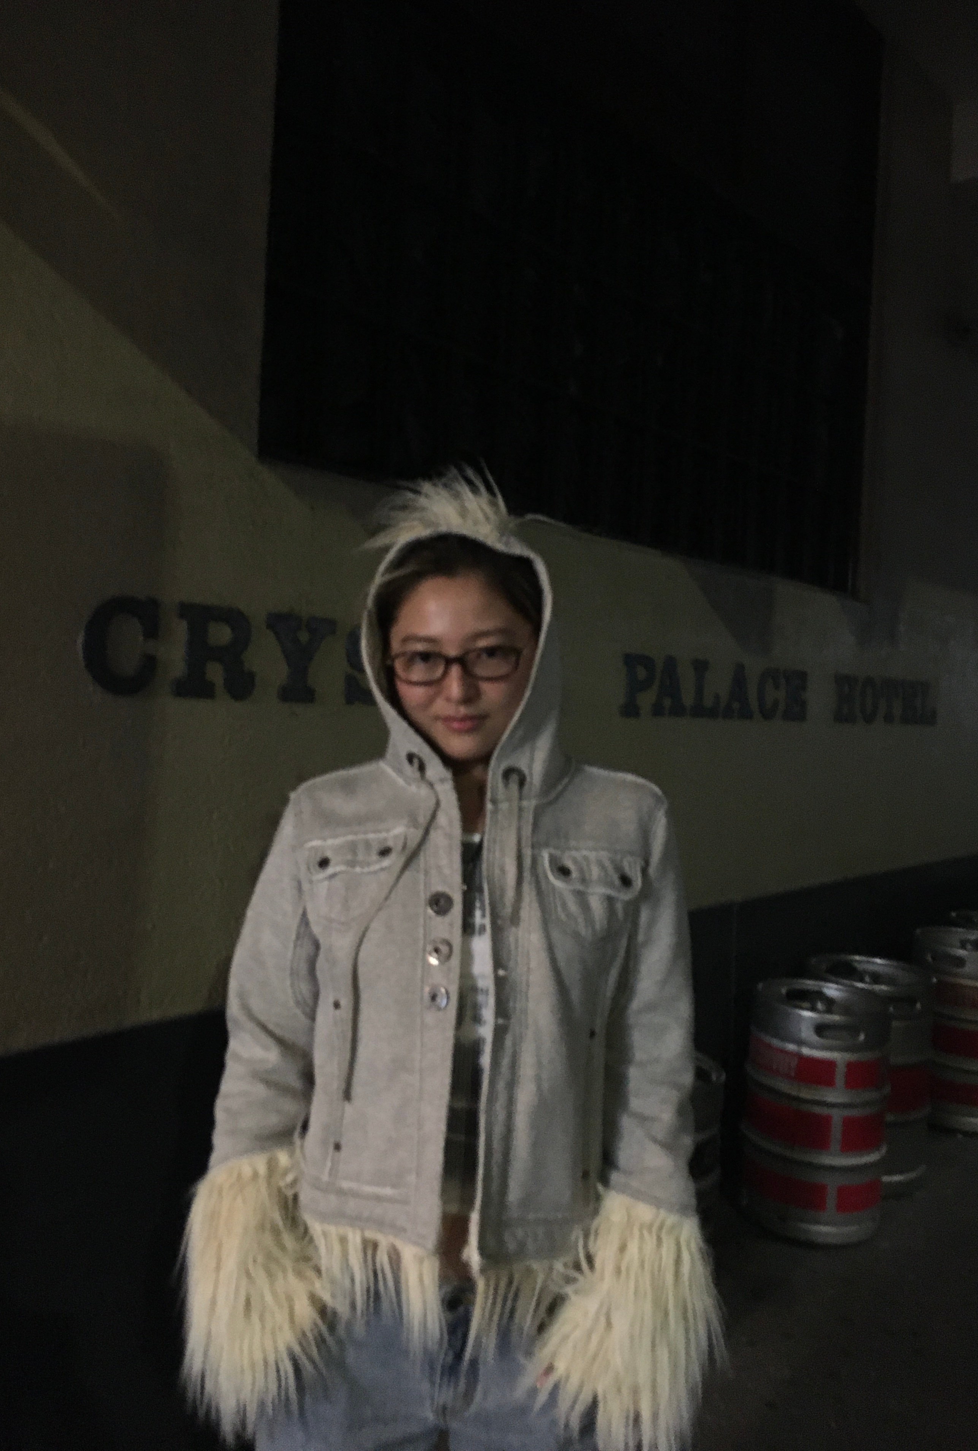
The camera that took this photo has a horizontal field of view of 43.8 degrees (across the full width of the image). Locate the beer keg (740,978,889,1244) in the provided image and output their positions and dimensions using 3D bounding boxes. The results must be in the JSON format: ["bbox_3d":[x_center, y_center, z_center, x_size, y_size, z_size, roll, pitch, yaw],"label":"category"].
[{"bbox_3d":[0.889,1.030,3.300,0.385,0.605,0.385,3,1,15],"label":"beer keg"}]

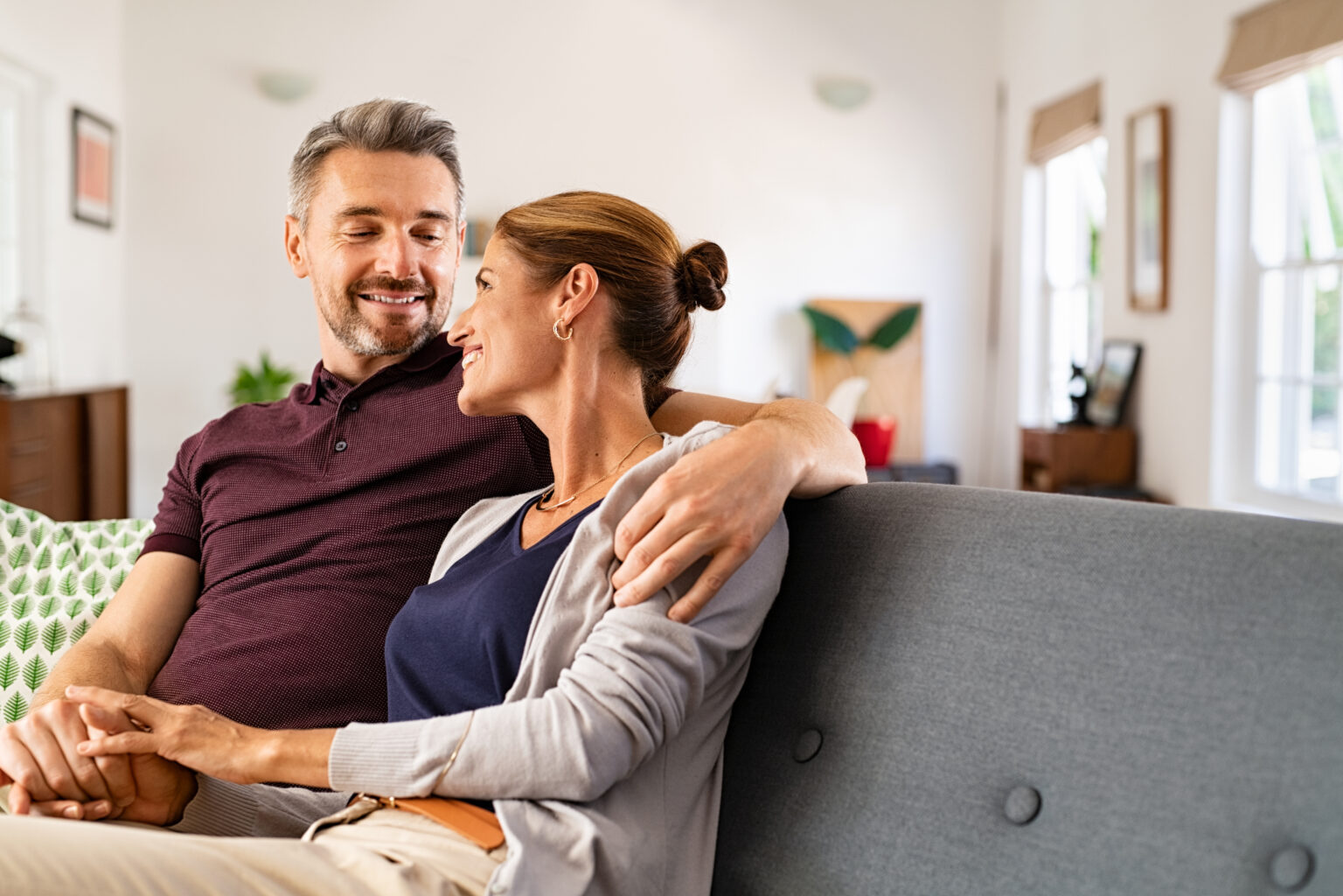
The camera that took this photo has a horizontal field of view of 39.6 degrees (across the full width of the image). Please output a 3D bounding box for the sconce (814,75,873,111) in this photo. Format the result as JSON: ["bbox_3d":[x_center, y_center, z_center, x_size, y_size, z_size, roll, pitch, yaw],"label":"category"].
[{"bbox_3d":[0.786,-1.624,8.550,0.270,0.140,0.130,0,3,-4],"label":"sconce"}]

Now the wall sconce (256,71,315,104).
[{"bbox_3d":[-1.726,-1.614,8.350,0.270,0.135,0.130,0,3,-4],"label":"wall sconce"}]

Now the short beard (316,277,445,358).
[{"bbox_3d":[-0.281,-0.128,1.820,0.125,0.085,0.085,1,8,-20],"label":"short beard"}]

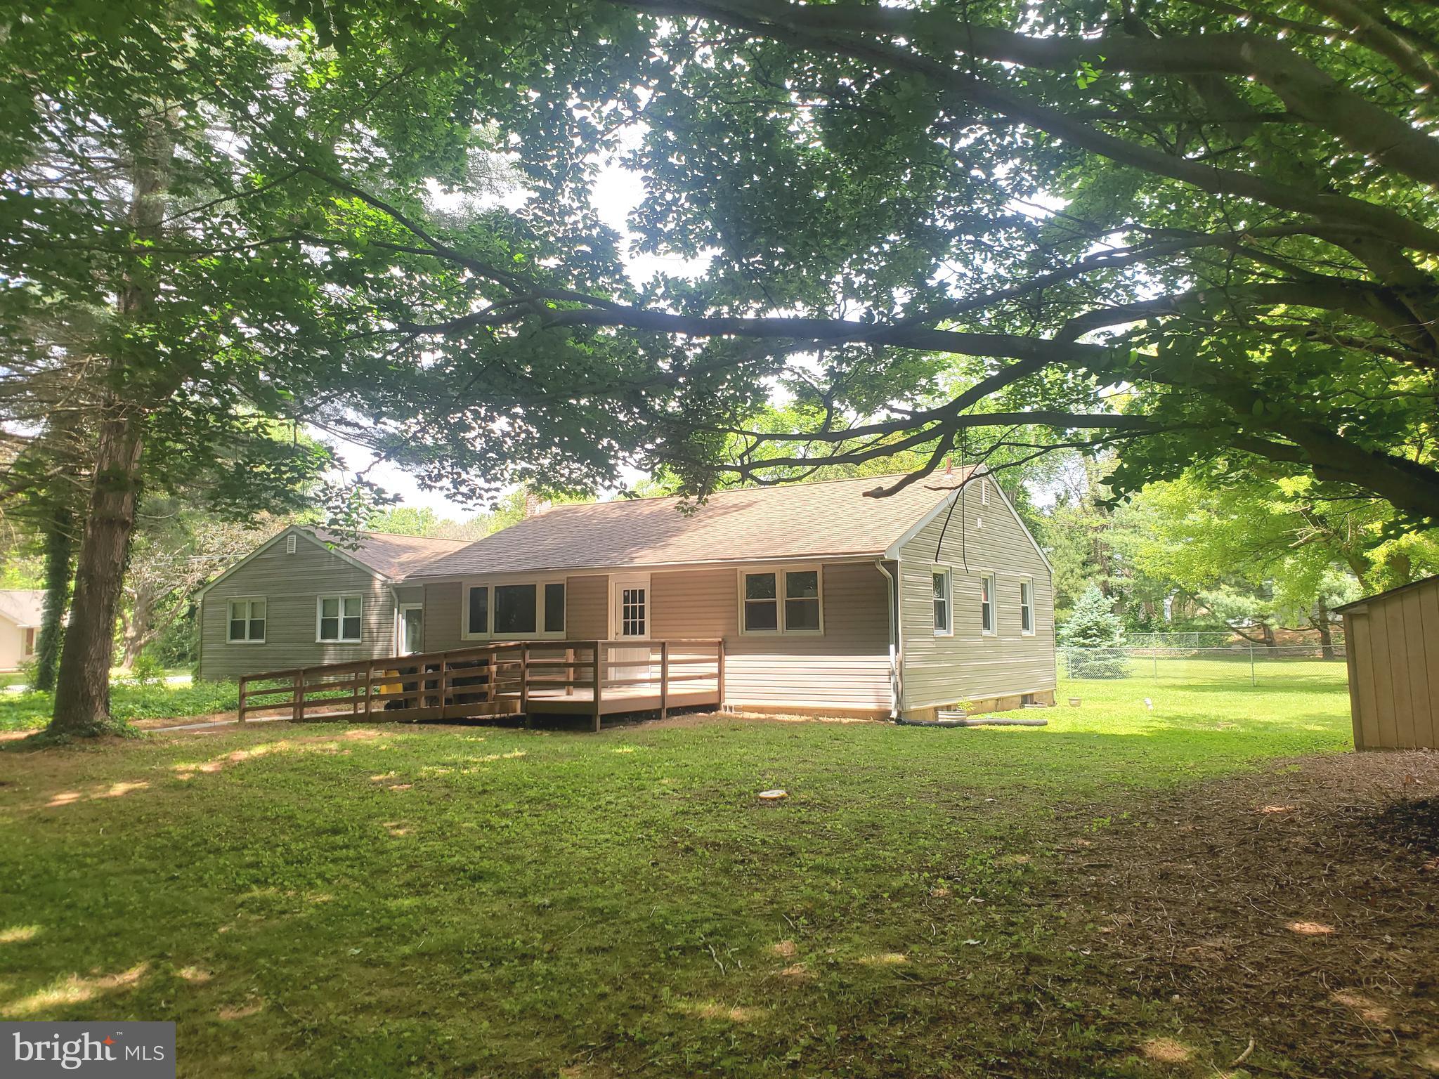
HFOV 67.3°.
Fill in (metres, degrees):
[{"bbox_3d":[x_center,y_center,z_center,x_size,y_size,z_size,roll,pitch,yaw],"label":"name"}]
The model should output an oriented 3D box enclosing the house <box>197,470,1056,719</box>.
[{"bbox_3d":[-3.951,1.580,27.782,22.450,5.080,9.800,-4,-6,33],"label":"house"}]

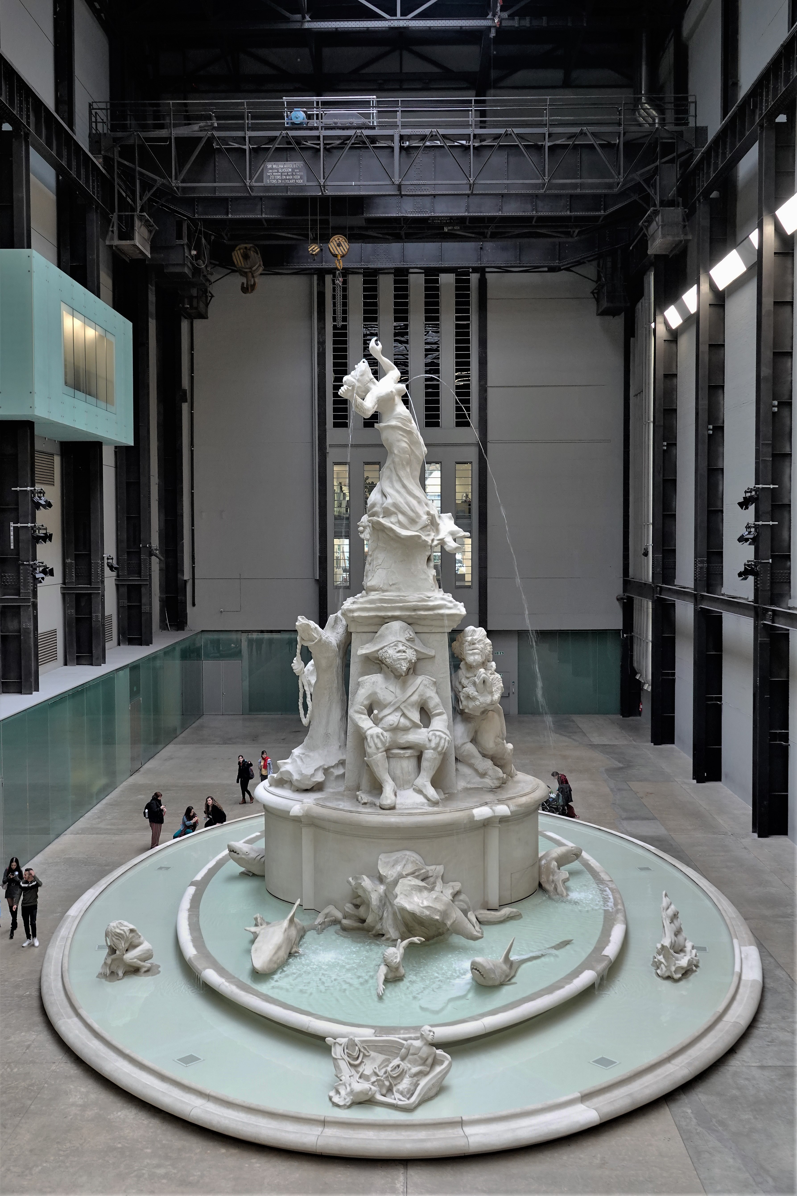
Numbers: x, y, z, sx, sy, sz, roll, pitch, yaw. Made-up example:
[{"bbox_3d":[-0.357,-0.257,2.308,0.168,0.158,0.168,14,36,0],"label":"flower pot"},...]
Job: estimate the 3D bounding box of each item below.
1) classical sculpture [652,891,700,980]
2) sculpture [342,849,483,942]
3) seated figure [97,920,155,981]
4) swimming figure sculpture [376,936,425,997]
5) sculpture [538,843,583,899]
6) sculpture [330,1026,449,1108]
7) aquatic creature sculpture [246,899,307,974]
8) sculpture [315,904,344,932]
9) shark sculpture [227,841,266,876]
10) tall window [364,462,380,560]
[{"bbox_3d":[5.404,6.531,22.047,0.880,1.600,0.850,0,3,1],"label":"classical sculpture"},{"bbox_3d":[0.286,6.170,23.657,2.900,1.580,1.350,0,3,1],"label":"sculpture"},{"bbox_3d":[-5.354,6.847,22.175,1.000,1.050,0.750,-2,3,-30],"label":"seated figure"},{"bbox_3d":[0.076,6.741,20.836,0.850,0.740,1.000,0,3,9],"label":"swimming figure sculpture"},{"bbox_3d":[3.830,6.348,26.417,1.100,0.950,1.000,1,3,18],"label":"sculpture"},{"bbox_3d":[-0.154,7.118,17.504,1.850,0.950,1.400,0,3,4],"label":"sculpture"},{"bbox_3d":[-2.431,6.549,22.416,1.050,0.980,2.150,0,3,11],"label":"aquatic creature sculpture"},{"bbox_3d":[-1.476,6.731,24.014,0.550,0.460,0.600,2,4,38],"label":"sculpture"},{"bbox_3d":[-3.551,6.364,27.731,1.400,0.850,0.800,-1,3,-17],"label":"shark sculpture"},{"bbox_3d":[-1.312,-3.586,55.915,0.840,6.260,0.200,0,3,1],"label":"tall window"}]

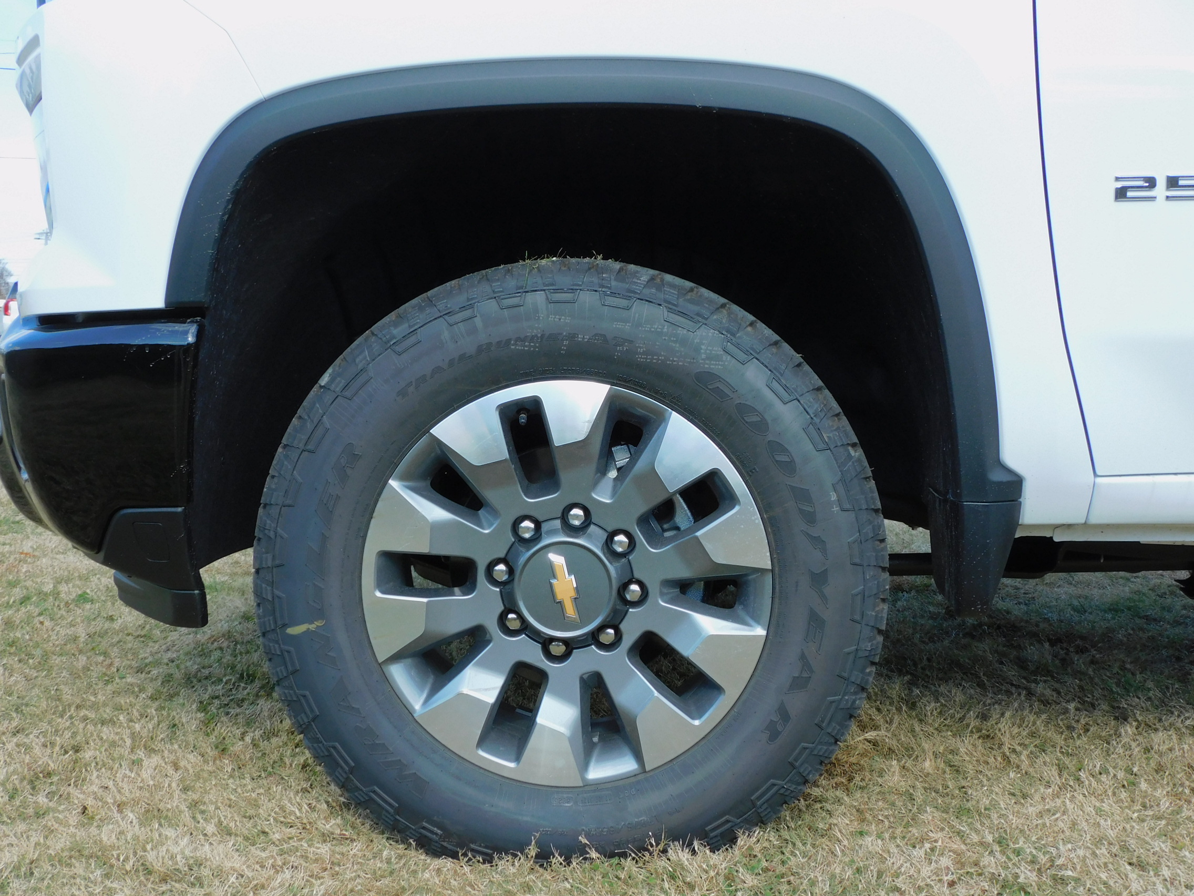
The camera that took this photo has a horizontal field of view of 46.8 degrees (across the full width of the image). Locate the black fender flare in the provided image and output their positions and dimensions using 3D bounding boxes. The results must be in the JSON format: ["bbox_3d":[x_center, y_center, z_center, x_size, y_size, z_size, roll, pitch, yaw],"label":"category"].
[{"bbox_3d":[-0.016,-0.145,1.838,1.126,0.717,0.160,0,5,2],"label":"black fender flare"}]

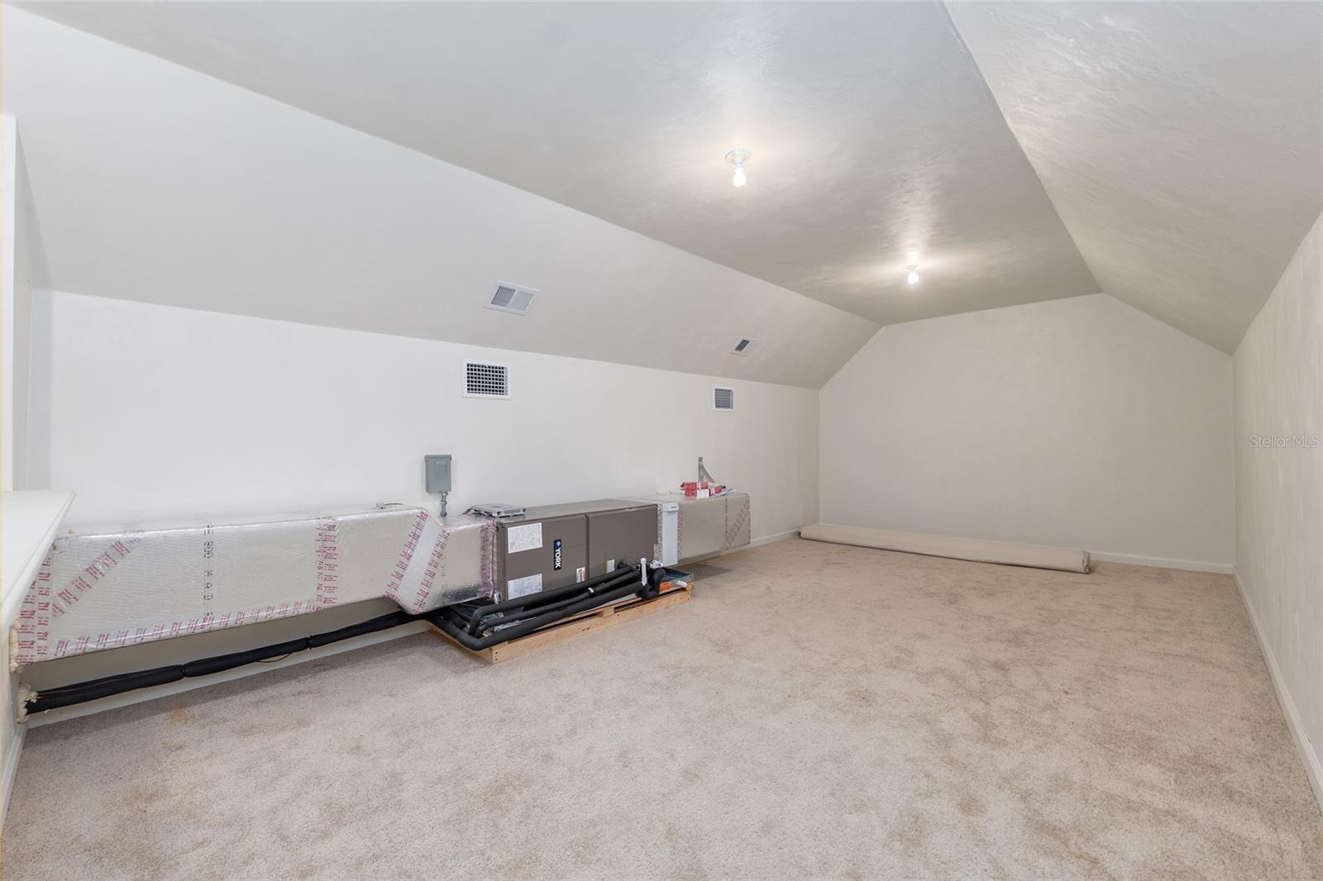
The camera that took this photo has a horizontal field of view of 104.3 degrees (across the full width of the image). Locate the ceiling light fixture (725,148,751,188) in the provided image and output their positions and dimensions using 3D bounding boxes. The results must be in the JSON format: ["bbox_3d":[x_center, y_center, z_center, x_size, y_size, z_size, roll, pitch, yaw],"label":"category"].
[{"bbox_3d":[0.360,-1.263,2.405,0.114,0.160,0.114,0,0,0],"label":"ceiling light fixture"}]

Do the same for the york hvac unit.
[{"bbox_3d":[-0.638,0.696,3.514,1.204,0.454,0.515,0,0,-45],"label":"york hvac unit"}]

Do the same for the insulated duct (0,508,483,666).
[{"bbox_3d":[-1.749,0.630,2.515,1.767,0.559,0.491,0,0,-45],"label":"insulated duct"}]

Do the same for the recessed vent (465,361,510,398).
[{"bbox_3d":[-1.157,-0.405,3.449,0.333,0.249,0.023,0,0,-45],"label":"recessed vent"}]

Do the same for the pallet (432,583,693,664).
[{"bbox_3d":[-0.597,1.101,3.479,1.550,0.117,0.739,0,0,-45],"label":"pallet"}]

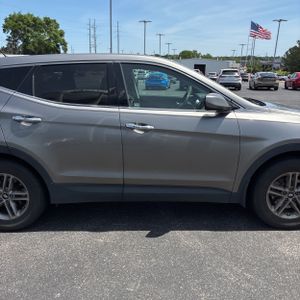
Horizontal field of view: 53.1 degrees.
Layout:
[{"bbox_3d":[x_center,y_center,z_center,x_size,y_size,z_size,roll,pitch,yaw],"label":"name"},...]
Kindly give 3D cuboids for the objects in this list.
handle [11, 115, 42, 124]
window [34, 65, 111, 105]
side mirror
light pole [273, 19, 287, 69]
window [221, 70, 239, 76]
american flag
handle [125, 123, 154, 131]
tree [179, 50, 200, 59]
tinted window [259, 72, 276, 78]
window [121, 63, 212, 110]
[{"bbox_3d":[-1.066,-0.269,2.611,0.255,0.045,0.050,0,15,0],"label":"handle"},{"bbox_3d":[-0.692,-0.577,2.681,0.679,0.385,0.050,1,-6,0],"label":"window"},{"bbox_3d":[0.575,-0.400,2.529,0.210,0.155,0.230,0,15,0],"label":"side mirror"},{"bbox_3d":[18.661,-14.703,44.137,2.300,8.285,0.500,7,17,23],"label":"light pole"},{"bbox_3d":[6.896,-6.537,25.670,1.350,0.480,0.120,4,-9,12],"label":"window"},{"bbox_3d":[30.435,-32.625,82.218,5.700,4.900,1.000,6,16,20],"label":"american flag"},{"bbox_3d":[-0.089,-0.205,2.621,0.250,0.045,0.050,0,15,0],"label":"handle"},{"bbox_3d":[18.703,-42.703,143.779,11.000,9.353,10.000,3,16,7],"label":"tree"},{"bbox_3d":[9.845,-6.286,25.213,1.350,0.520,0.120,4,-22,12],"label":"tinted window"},{"bbox_3d":[0.156,-0.569,2.681,0.839,0.432,0.055,1,-6,0],"label":"window"}]

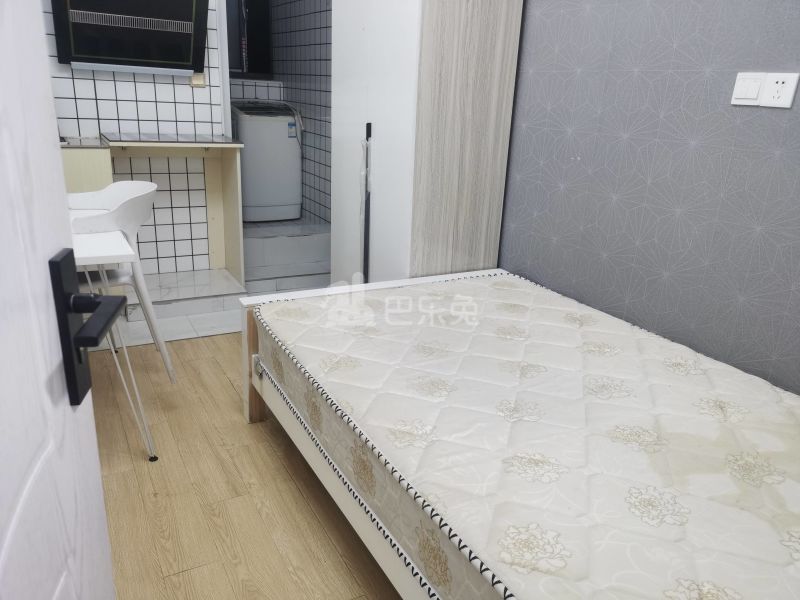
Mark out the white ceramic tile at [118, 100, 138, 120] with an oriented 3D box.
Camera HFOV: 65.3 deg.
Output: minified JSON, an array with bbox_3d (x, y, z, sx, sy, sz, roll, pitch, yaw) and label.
[{"bbox_3d":[-1.496,-1.040,3.432,0.099,0.099,0.010,-8,22,-28],"label":"white ceramic tile"}]

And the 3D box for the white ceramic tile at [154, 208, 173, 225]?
[{"bbox_3d":[-1.398,-0.495,3.697,0.099,0.099,0.010,-8,22,-28],"label":"white ceramic tile"}]

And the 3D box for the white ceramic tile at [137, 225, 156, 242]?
[{"bbox_3d":[-1.507,-0.391,3.720,0.100,0.100,0.010,-7,21,-26],"label":"white ceramic tile"}]

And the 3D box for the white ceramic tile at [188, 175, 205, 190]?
[{"bbox_3d":[-1.264,-0.737,3.873,0.101,0.101,0.009,-7,20,-28],"label":"white ceramic tile"}]

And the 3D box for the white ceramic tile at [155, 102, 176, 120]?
[{"bbox_3d":[-1.325,-1.068,3.534,0.098,0.098,0.010,-8,21,-28],"label":"white ceramic tile"}]

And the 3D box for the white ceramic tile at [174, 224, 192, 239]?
[{"bbox_3d":[-1.319,-0.413,3.781,0.098,0.098,0.010,-8,21,-28],"label":"white ceramic tile"}]

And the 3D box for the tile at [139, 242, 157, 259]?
[{"bbox_3d":[-1.512,-0.295,3.753,0.100,0.100,0.010,-7,21,-26],"label":"tile"}]

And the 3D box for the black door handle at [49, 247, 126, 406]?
[{"bbox_3d":[-0.379,0.053,0.753,0.076,0.194,0.169,-1,18,-11],"label":"black door handle"}]

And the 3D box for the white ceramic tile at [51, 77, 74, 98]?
[{"bbox_3d":[-1.755,-1.100,3.255,0.099,0.099,0.010,-8,22,-28],"label":"white ceramic tile"}]

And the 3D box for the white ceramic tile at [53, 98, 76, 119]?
[{"bbox_3d":[-1.787,-1.021,3.345,0.100,0.100,0.010,-7,21,-26],"label":"white ceramic tile"}]

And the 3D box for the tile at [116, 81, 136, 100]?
[{"bbox_3d":[-1.491,-1.135,3.399,0.099,0.099,0.010,-8,22,-28],"label":"tile"}]

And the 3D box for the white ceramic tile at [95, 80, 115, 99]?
[{"bbox_3d":[-1.584,-1.128,3.357,0.098,0.098,0.010,-8,21,-28],"label":"white ceramic tile"}]

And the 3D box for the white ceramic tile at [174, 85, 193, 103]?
[{"bbox_3d":[-1.232,-1.175,3.550,0.098,0.098,0.010,-8,21,-28],"label":"white ceramic tile"}]

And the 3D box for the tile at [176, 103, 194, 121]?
[{"bbox_3d":[-1.237,-1.079,3.583,0.098,0.098,0.010,-8,21,-28],"label":"tile"}]

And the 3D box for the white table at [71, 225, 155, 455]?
[{"bbox_3d":[-1.292,0.079,2.307,0.517,0.727,1.000,-8,22,-28],"label":"white table"}]

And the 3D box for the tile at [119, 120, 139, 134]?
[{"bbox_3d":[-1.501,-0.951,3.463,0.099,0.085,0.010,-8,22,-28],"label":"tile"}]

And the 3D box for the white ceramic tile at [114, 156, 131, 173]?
[{"bbox_3d":[-1.558,-0.761,3.509,0.090,0.098,0.010,-8,21,-28],"label":"white ceramic tile"}]

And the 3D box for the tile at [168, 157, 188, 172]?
[{"bbox_3d":[-1.308,-0.797,3.678,0.100,0.100,0.010,-7,21,-26],"label":"tile"}]

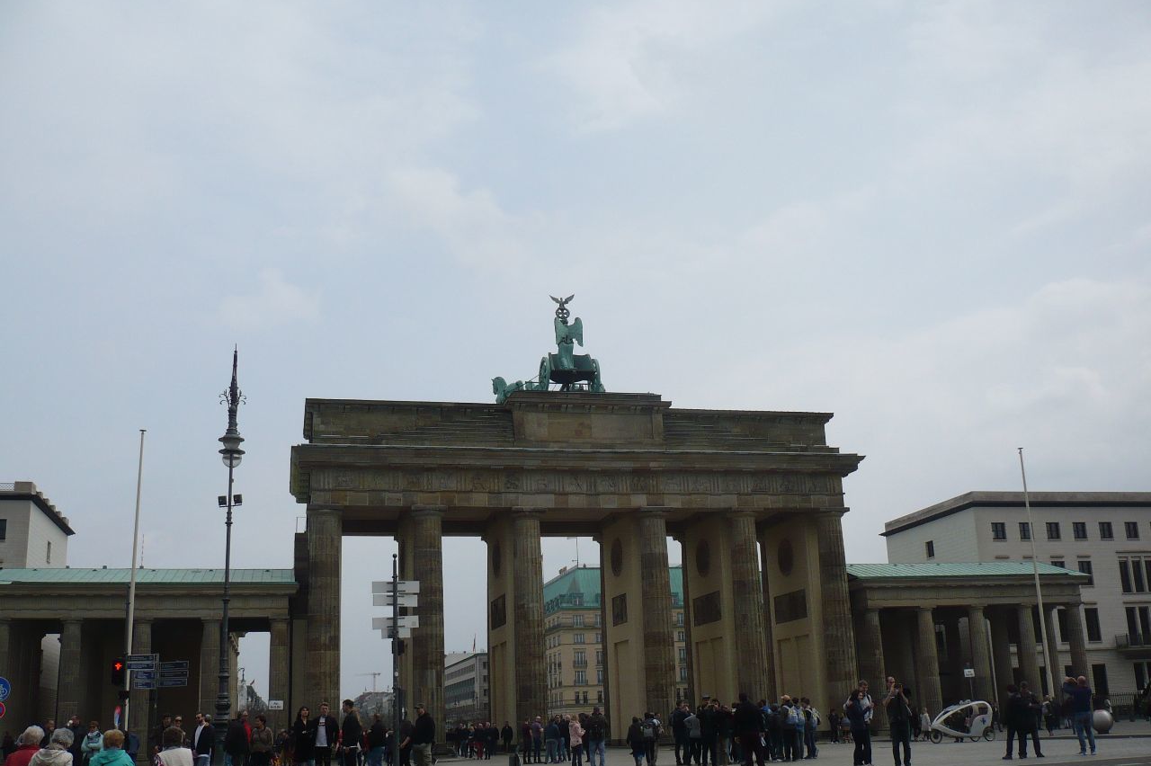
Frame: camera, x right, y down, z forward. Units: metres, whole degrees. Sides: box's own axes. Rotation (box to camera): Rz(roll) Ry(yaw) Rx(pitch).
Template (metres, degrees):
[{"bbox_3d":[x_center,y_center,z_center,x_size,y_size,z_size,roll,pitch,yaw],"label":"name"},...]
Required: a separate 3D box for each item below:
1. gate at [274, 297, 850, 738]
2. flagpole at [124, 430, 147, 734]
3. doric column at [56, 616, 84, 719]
[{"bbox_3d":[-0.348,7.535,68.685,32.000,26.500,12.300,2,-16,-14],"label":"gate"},{"bbox_3d":[-19.276,9.344,50.784,0.250,14.945,0.250,2,-16,-14],"label":"flagpole"},{"bbox_3d":[-24.189,14.848,55.370,1.150,7.000,1.150,2,-16,-14],"label":"doric column"}]

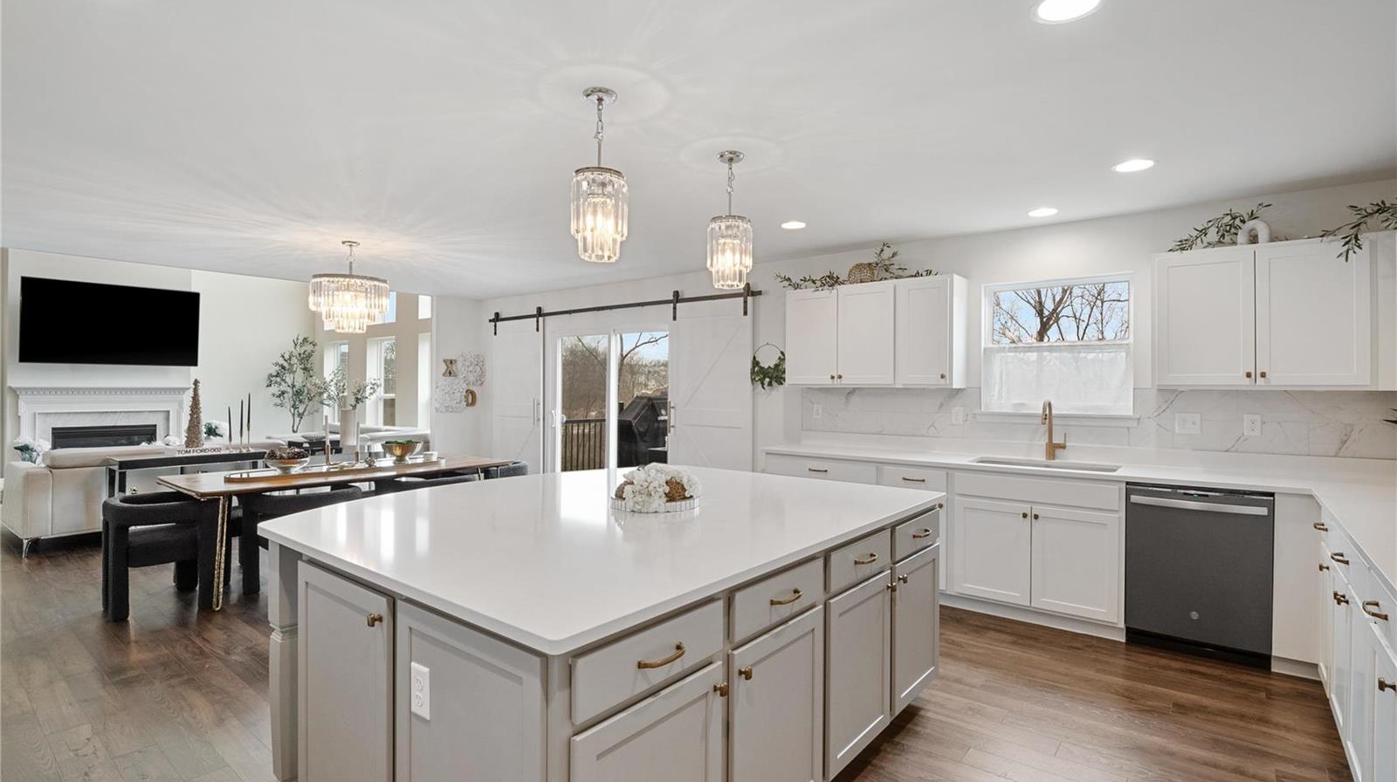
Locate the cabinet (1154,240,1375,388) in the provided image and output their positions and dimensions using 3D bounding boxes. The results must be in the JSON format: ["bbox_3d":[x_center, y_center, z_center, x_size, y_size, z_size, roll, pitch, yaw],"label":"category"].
[{"bbox_3d":[3.074,-0.389,3.436,0.884,0.778,0.338,1,1,36],"label":"cabinet"}]

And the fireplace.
[{"bbox_3d":[-7.101,0.734,7.449,0.250,0.620,0.930,0,0,37],"label":"fireplace"}]

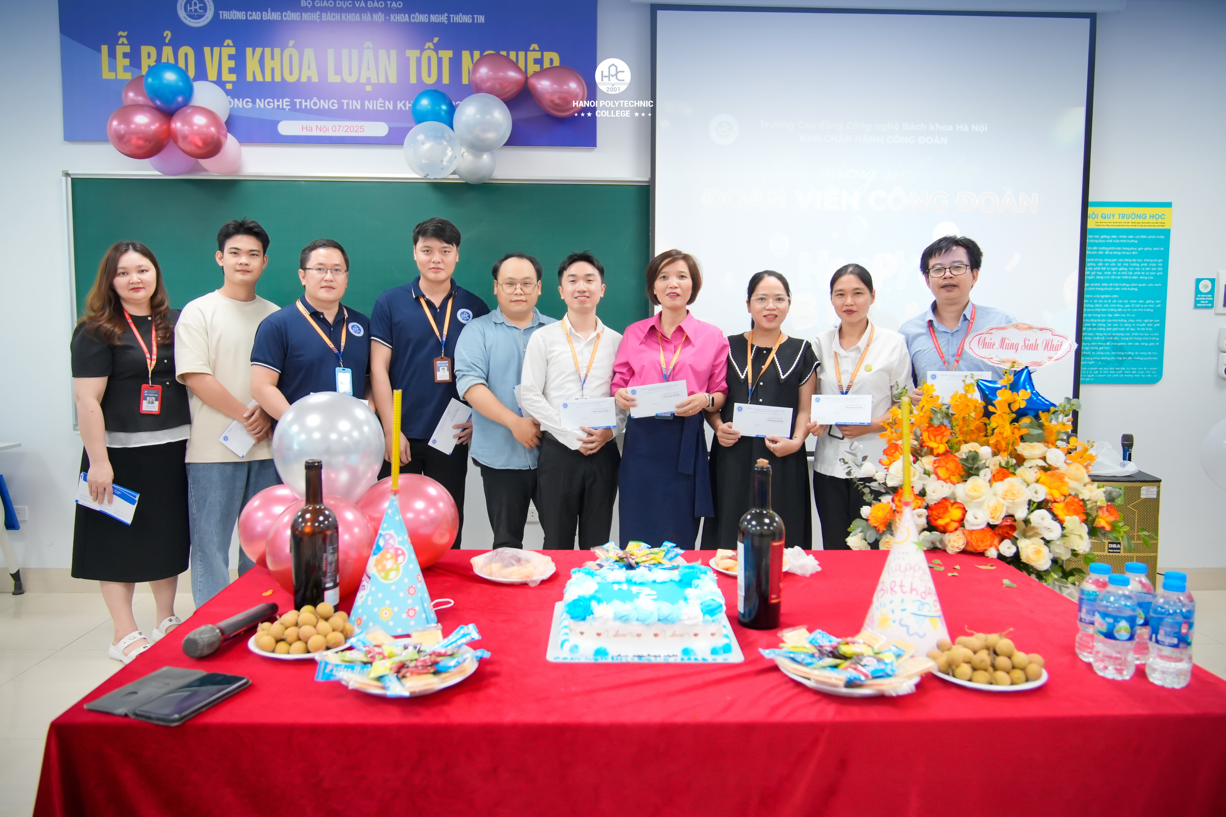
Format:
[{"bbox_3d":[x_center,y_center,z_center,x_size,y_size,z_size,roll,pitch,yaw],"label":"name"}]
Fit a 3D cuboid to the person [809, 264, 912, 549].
[{"bbox_3d":[0.988,0.203,3.461,0.440,1.565,0.360,2,5,22],"label":"person"}]

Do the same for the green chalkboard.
[{"bbox_3d":[-1.208,-0.508,4.154,2.870,1.250,0.050,0,4,-2],"label":"green chalkboard"}]

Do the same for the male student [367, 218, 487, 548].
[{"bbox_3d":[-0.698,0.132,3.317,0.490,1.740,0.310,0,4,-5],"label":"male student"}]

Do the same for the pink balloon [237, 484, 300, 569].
[{"bbox_3d":[-0.698,0.251,1.800,0.185,0.190,0.190,0,5,0],"label":"pink balloon"}]

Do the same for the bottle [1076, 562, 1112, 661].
[{"bbox_3d":[0.772,0.322,1.355,0.059,0.149,0.059,0,5,0],"label":"bottle"}]

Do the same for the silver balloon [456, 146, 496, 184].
[{"bbox_3d":[-0.640,-1.136,3.954,0.189,0.184,0.186,0,5,0],"label":"silver balloon"}]

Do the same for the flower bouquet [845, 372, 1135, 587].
[{"bbox_3d":[1.090,0.208,2.509,0.788,0.630,0.550,1,5,12],"label":"flower bouquet"}]

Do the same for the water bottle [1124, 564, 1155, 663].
[{"bbox_3d":[0.894,0.349,1.461,0.063,0.168,0.063,0,5,0],"label":"water bottle"}]

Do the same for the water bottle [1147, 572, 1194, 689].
[{"bbox_3d":[0.876,0.351,1.331,0.061,0.155,0.061,0,4,0],"label":"water bottle"}]

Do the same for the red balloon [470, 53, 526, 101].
[{"bbox_3d":[-0.525,-1.514,3.892,0.257,0.202,0.208,0,5,0],"label":"red balloon"}]

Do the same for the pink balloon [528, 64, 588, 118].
[{"bbox_3d":[-0.258,-1.458,3.923,0.282,0.226,0.232,0,5,0],"label":"pink balloon"}]

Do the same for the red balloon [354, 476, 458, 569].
[{"bbox_3d":[-0.483,0.266,2.000,0.245,0.225,0.230,0,4,0],"label":"red balloon"}]

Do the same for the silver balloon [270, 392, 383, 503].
[{"bbox_3d":[-0.640,0.099,1.920,0.245,0.275,0.245,0,4,0],"label":"silver balloon"}]

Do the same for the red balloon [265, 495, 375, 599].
[{"bbox_3d":[-0.618,0.292,1.804,0.219,0.218,0.218,0,5,0],"label":"red balloon"}]

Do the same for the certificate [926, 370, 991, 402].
[{"bbox_3d":[1.209,-0.072,2.970,0.224,0.117,0.004,1,4,9],"label":"certificate"}]

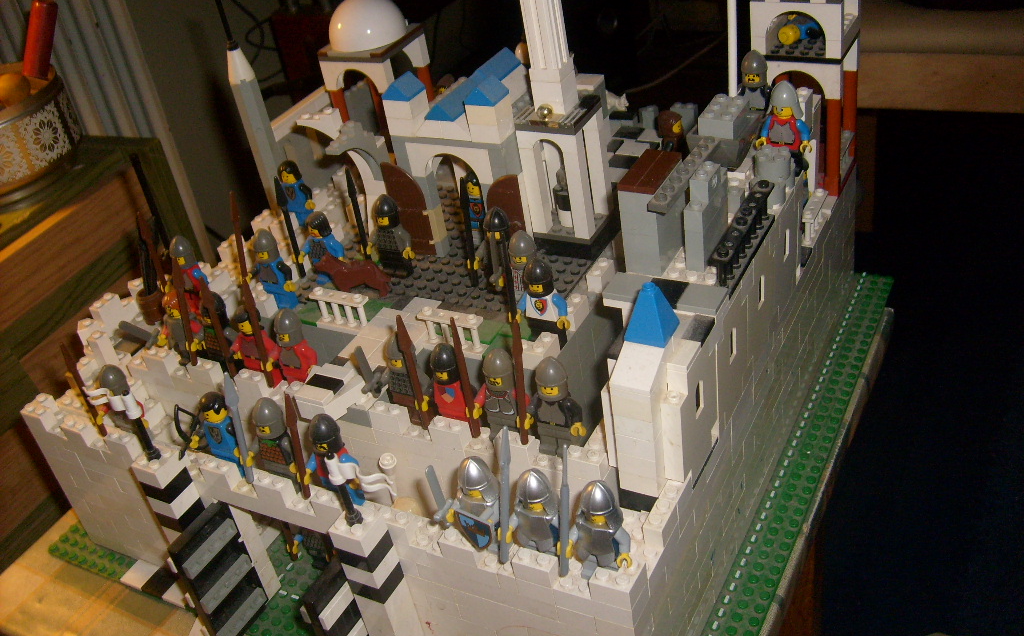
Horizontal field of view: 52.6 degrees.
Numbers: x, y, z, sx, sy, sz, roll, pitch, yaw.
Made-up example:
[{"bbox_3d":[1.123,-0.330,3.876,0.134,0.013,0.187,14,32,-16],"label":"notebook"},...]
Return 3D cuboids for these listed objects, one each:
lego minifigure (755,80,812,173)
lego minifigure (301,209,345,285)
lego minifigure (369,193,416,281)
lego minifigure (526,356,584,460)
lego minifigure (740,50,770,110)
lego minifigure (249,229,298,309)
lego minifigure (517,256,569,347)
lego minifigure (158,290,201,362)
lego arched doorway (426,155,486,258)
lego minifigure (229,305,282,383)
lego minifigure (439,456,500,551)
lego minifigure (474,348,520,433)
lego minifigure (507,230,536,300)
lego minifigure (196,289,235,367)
[{"bbox_3d":[0.129,-0.089,0.492,0.025,0.044,0.016,14,41,32],"label":"lego minifigure"},{"bbox_3d":[-0.101,-0.036,0.547,0.026,0.042,0.017,10,40,27],"label":"lego minifigure"},{"bbox_3d":[-0.063,-0.041,0.542,0.026,0.043,0.017,9,39,27],"label":"lego minifigure"},{"bbox_3d":[0.018,0.036,0.426,0.025,0.045,0.016,7,38,25],"label":"lego minifigure"},{"bbox_3d":[0.118,-0.107,0.505,0.026,0.043,0.017,4,37,21],"label":"lego minifigure"},{"bbox_3d":[-0.120,-0.025,0.527,0.025,0.045,0.016,10,40,28],"label":"lego minifigure"},{"bbox_3d":[0.014,-0.005,0.471,0.026,0.043,0.017,9,39,27],"label":"lego minifigure"},{"bbox_3d":[-0.170,0.005,0.528,0.025,0.041,0.016,3,37,20],"label":"lego minifigure"},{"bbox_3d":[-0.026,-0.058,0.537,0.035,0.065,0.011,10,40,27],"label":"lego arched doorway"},{"bbox_3d":[-0.126,0.014,0.500,0.026,0.042,0.017,8,39,26],"label":"lego minifigure"},{"bbox_3d":[-0.013,0.074,0.400,0.028,0.044,0.019,6,38,24],"label":"lego minifigure"},{"bbox_3d":[-0.002,0.034,0.436,0.025,0.045,0.016,10,40,28],"label":"lego minifigure"},{"bbox_3d":[0.006,-0.019,0.480,0.025,0.045,0.016,6,38,23],"label":"lego minifigure"},{"bbox_3d":[-0.143,0.009,0.510,0.026,0.043,0.017,14,41,31],"label":"lego minifigure"}]

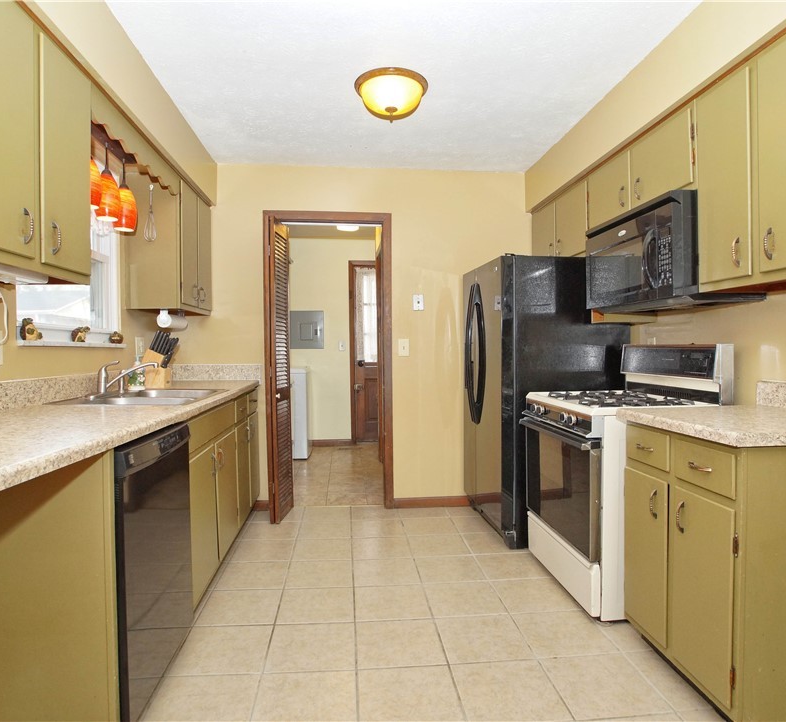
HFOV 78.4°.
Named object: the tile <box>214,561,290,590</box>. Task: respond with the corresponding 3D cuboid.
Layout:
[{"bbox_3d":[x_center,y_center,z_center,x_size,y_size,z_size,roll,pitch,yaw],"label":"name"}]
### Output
[{"bbox_3d":[-0.713,1.108,2.476,0.328,0.010,0.312,1,1,-6],"label":"tile"}]

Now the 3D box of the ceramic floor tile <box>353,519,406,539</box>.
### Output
[{"bbox_3d":[-0.099,1.100,3.156,0.328,0.010,0.312,1,1,-6],"label":"ceramic floor tile"}]

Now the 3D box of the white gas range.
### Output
[{"bbox_3d":[1.133,0.512,2.475,0.690,1.165,0.760,0,1,-6],"label":"white gas range"}]

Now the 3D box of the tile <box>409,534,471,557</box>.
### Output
[{"bbox_3d":[0.277,1.095,2.853,0.333,0.010,0.305,0,1,-6],"label":"tile"}]

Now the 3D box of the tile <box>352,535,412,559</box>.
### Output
[{"bbox_3d":[-0.063,1.083,2.791,0.328,0.010,0.303,0,1,-5],"label":"tile"}]

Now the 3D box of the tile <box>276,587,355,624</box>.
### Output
[{"bbox_3d":[-0.346,1.125,2.220,0.337,0.010,0.304,0,1,-5],"label":"tile"}]

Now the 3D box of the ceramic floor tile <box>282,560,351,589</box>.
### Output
[{"bbox_3d":[-0.376,1.118,2.528,0.337,0.010,0.304,0,1,-5],"label":"ceramic floor tile"}]

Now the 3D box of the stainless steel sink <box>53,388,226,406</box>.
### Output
[{"bbox_3d":[-1.167,0.264,2.346,0.540,0.182,0.770,0,1,-6],"label":"stainless steel sink"}]

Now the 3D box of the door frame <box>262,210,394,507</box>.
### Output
[{"bbox_3d":[-0.453,0.006,3.497,0.905,2.120,0.130,0,1,-5],"label":"door frame"}]

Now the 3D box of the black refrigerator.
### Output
[{"bbox_3d":[0.983,0.237,3.308,0.830,1.722,0.861,0,1,-5],"label":"black refrigerator"}]

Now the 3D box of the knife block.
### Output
[{"bbox_3d":[-1.438,0.048,2.932,0.150,0.240,0.115,0,1,-6],"label":"knife block"}]

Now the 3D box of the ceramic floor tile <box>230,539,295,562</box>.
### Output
[{"bbox_3d":[-0.746,1.111,2.803,0.337,0.010,0.304,0,1,-5],"label":"ceramic floor tile"}]

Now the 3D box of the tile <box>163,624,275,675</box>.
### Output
[{"bbox_3d":[-0.658,1.132,1.880,0.337,0.010,0.304,0,1,-5],"label":"tile"}]

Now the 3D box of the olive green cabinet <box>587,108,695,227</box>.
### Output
[{"bbox_3d":[1.251,-0.827,2.239,0.305,0.360,0.790,0,1,-5],"label":"olive green cabinet"}]

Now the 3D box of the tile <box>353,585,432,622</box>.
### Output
[{"bbox_3d":[-0.006,1.094,2.187,0.328,0.010,0.303,0,1,-5],"label":"tile"}]

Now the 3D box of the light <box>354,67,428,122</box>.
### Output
[{"bbox_3d":[-0.008,-1.309,2.443,0.364,0.168,0.364,0,1,-6],"label":"light"}]

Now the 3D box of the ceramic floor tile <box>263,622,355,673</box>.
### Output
[{"bbox_3d":[-0.313,1.125,1.899,0.328,0.010,0.312,1,1,-6],"label":"ceramic floor tile"}]

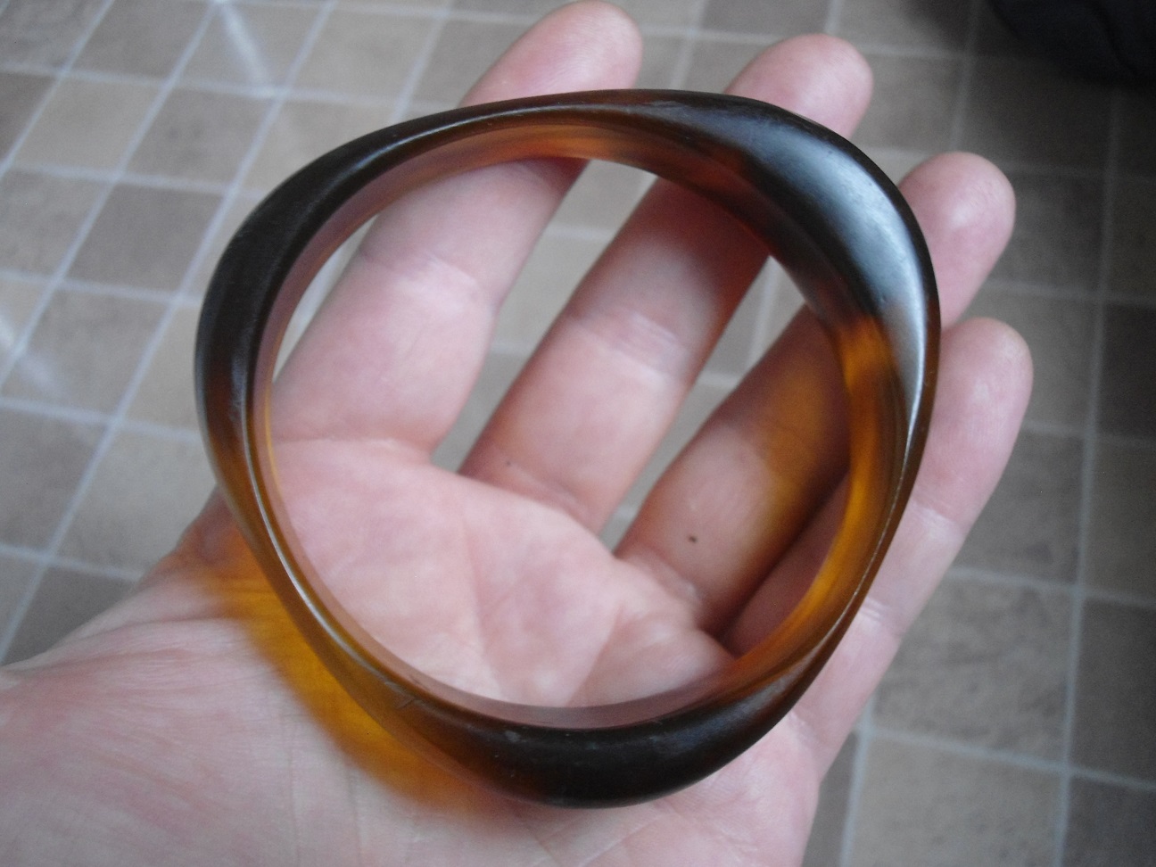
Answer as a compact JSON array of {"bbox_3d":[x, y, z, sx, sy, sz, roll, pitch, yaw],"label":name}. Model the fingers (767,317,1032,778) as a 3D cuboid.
[{"bbox_3d":[0.042,0.013,0.165,0.018,0.019,0.062,32,80,4],"label":"fingers"}]

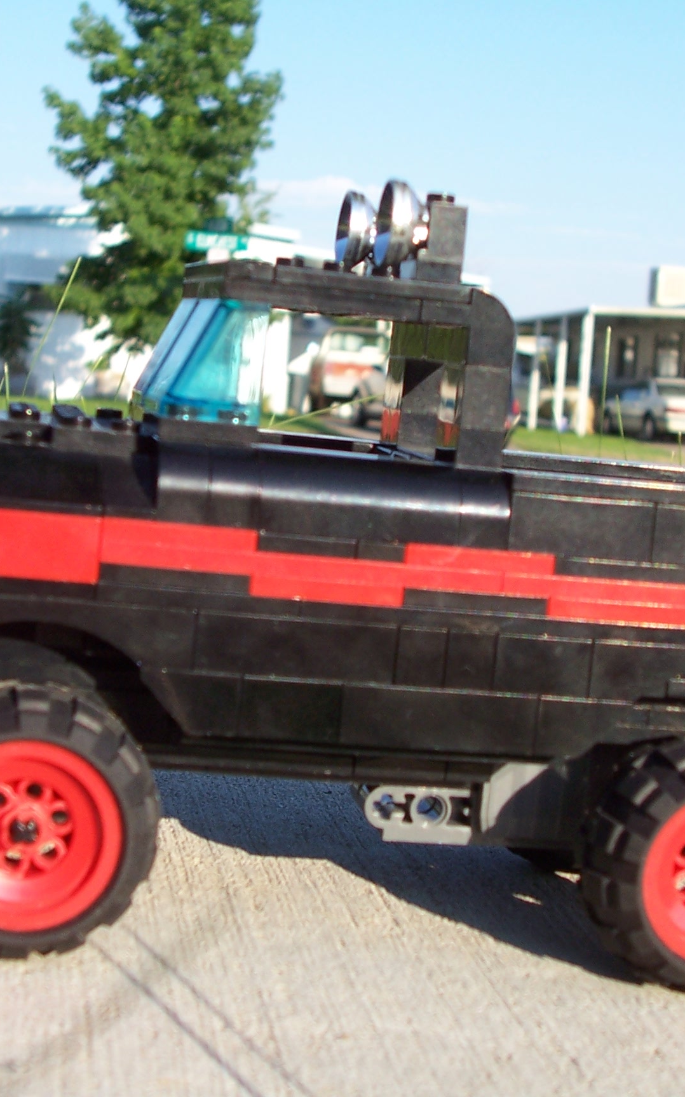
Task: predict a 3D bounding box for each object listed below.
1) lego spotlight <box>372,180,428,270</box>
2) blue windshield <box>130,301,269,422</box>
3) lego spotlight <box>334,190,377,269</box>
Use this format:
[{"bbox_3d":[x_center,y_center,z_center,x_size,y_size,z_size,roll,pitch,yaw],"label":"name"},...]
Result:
[{"bbox_3d":[0.010,-0.053,0.346,0.007,0.015,0.015,5,6,-12],"label":"lego spotlight"},{"bbox_3d":[-0.025,-0.032,0.353,0.016,0.019,0.048,5,6,-12],"label":"blue windshield"},{"bbox_3d":[0.004,-0.056,0.371,0.007,0.015,0.015,5,6,-12],"label":"lego spotlight"}]

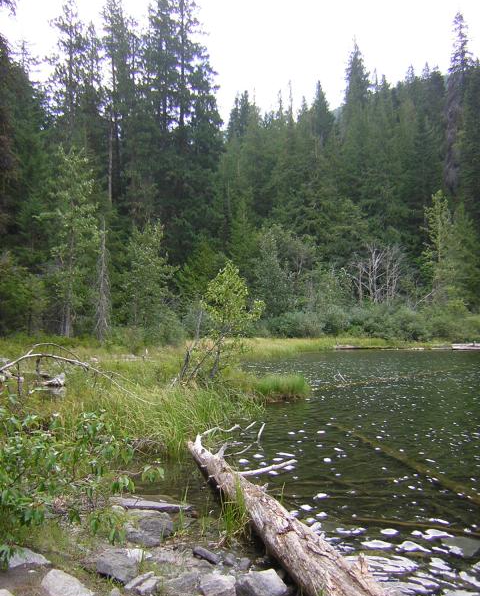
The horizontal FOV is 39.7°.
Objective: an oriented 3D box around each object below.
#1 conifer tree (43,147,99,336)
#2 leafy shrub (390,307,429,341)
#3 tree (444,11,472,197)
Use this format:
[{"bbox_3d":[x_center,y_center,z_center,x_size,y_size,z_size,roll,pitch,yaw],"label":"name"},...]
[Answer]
[{"bbox_3d":[-8.658,-2.886,34.000,2.900,9.710,2.800,0,-2,0],"label":"conifer tree"},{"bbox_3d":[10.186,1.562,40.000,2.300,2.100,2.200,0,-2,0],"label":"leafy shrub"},{"bbox_3d":[17.070,-10.352,52.000,2.700,23.910,2.700,0,-2,0],"label":"tree"}]

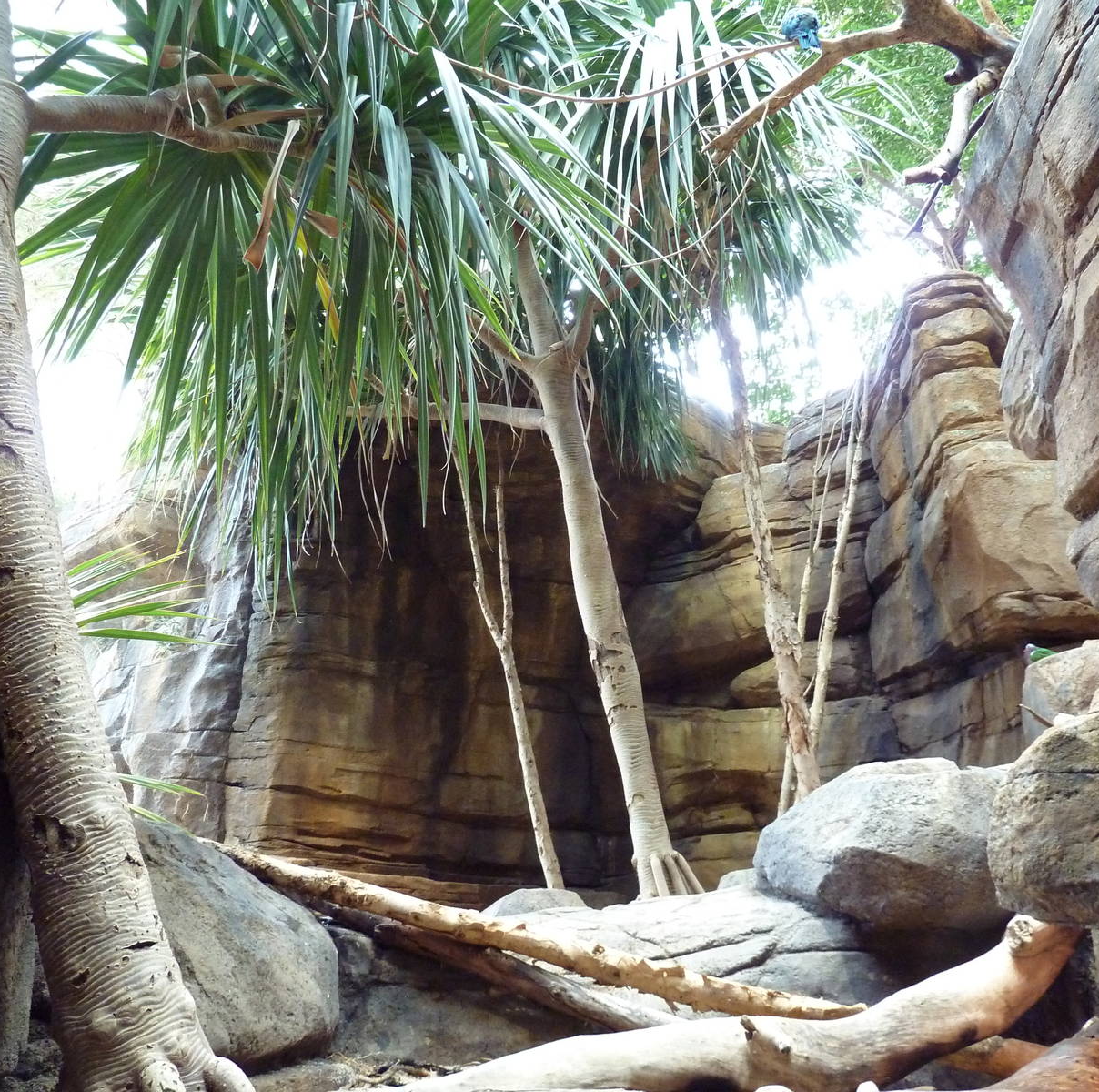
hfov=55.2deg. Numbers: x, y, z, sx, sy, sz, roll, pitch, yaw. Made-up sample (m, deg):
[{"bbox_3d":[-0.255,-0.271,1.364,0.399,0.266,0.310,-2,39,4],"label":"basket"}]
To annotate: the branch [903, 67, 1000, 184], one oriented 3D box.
[{"bbox_3d":[1.562,-1.640,4.100,0.200,0.500,0.200,39,6,12],"label":"branch"}]

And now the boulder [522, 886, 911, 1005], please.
[{"bbox_3d":[0.660,1.680,4.400,1.500,0.400,1.000,-1,-8,9],"label":"boulder"}]

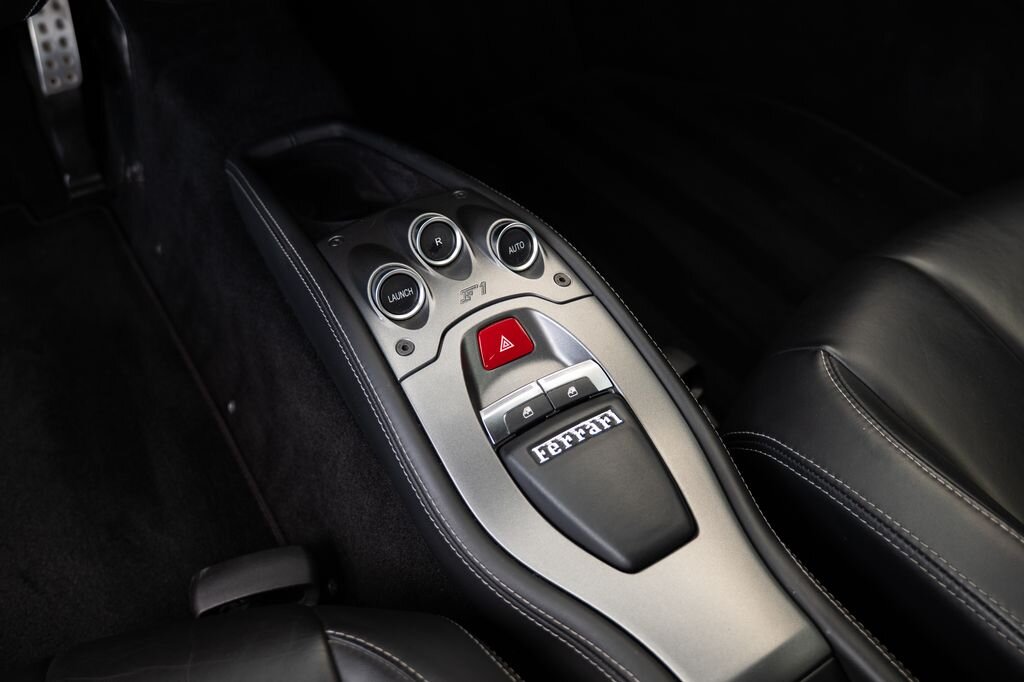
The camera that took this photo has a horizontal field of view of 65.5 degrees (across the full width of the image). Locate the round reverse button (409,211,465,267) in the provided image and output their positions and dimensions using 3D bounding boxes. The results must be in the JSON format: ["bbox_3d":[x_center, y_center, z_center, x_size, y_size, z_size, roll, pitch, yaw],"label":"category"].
[{"bbox_3d":[-0.055,-0.071,0.563,0.036,0.036,0.017,-24,17,-19],"label":"round reverse button"}]

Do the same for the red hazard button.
[{"bbox_3d":[-0.004,0.002,0.530,0.036,0.026,0.010,-24,11,-19],"label":"red hazard button"}]

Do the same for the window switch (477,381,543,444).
[{"bbox_3d":[0.004,0.046,0.488,0.042,0.012,0.025,-24,58,-17],"label":"window switch"}]

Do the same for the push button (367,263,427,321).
[{"bbox_3d":[-0.078,-0.033,0.540,0.036,0.036,0.017,-24,17,-19],"label":"push button"}]

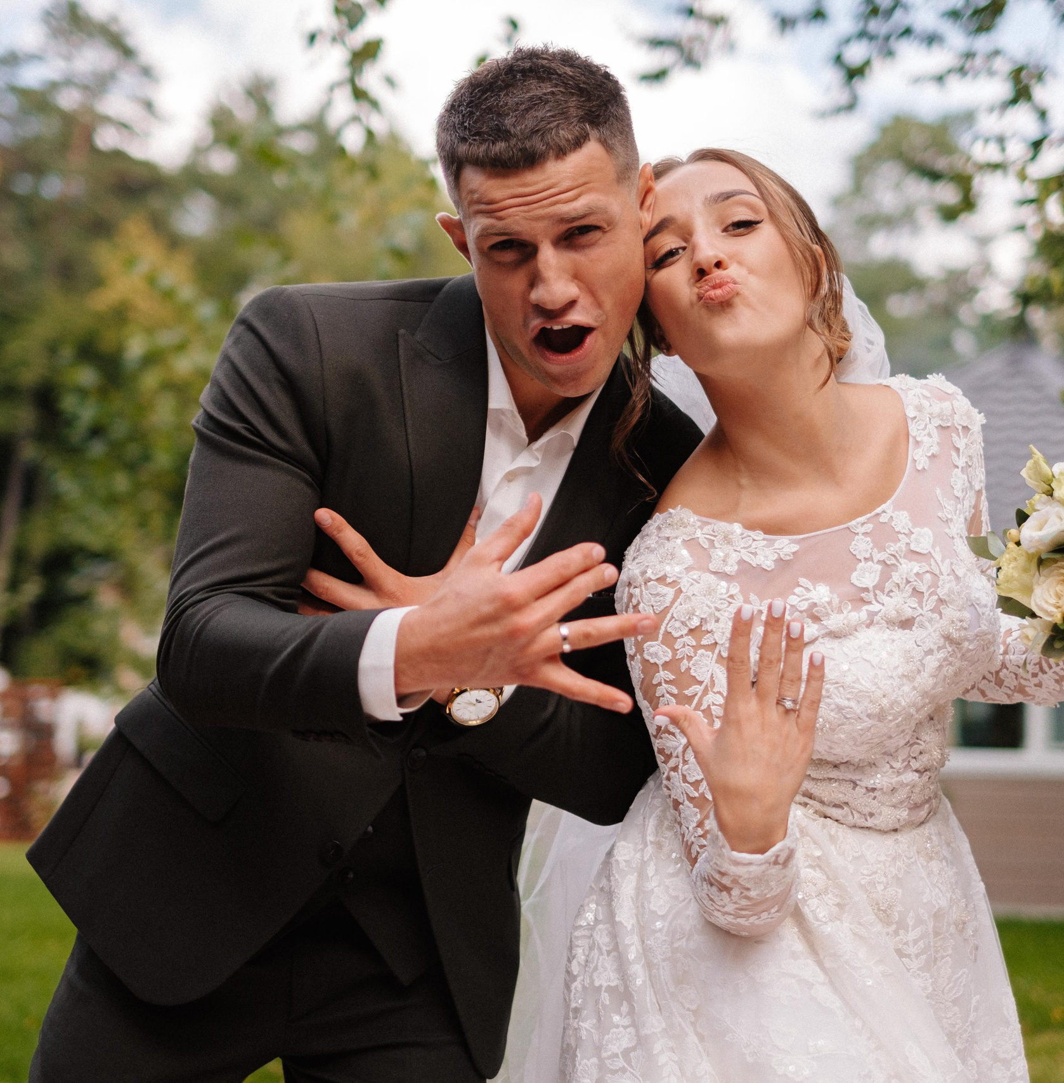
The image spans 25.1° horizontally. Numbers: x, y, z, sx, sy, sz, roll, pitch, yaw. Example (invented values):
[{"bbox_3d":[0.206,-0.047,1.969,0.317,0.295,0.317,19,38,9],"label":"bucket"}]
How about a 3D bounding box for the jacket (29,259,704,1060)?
[{"bbox_3d":[-0.126,0.106,2.050,0.490,0.660,0.370,17,13,-9],"label":"jacket"}]

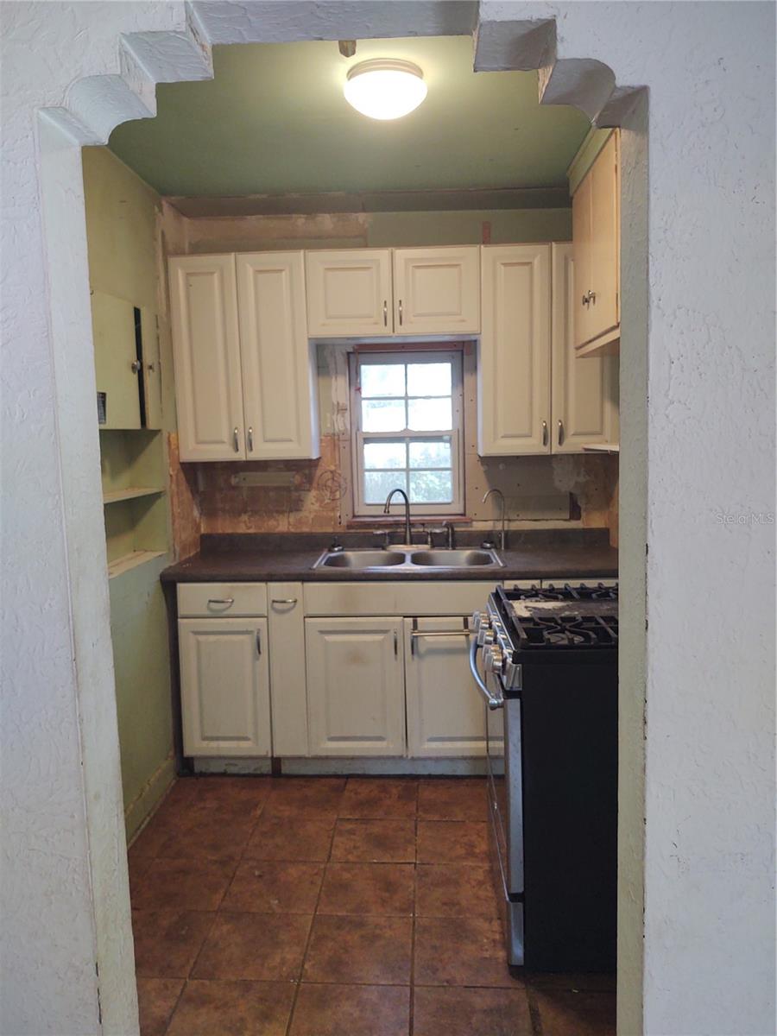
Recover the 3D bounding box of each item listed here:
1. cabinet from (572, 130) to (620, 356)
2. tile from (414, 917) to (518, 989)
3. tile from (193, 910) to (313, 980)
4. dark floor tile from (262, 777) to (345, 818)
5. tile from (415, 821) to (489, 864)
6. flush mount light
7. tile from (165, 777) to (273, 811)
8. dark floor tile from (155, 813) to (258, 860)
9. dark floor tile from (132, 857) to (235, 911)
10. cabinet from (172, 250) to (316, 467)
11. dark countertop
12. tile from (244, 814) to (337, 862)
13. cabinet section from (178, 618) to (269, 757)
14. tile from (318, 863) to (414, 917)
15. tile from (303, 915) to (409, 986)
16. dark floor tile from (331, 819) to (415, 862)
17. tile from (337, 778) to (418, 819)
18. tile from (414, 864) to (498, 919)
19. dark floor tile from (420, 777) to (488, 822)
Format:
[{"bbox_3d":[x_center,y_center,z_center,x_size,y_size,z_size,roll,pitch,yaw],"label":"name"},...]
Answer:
[{"bbox_3d":[0.852,-0.913,2.783,0.280,0.652,0.870,-1,7,3],"label":"cabinet"},{"bbox_3d":[0.225,1.250,2.333,0.306,0.012,0.306,-1,7,3],"label":"tile"},{"bbox_3d":[-0.391,1.270,2.392,0.305,0.010,0.305,-1,7,3],"label":"tile"},{"bbox_3d":[-0.339,1.147,3.288,0.306,0.012,0.330,-1,7,3],"label":"dark floor tile"},{"bbox_3d":[0.261,1.189,2.969,0.305,0.010,0.305,-1,7,3],"label":"tile"},{"bbox_3d":[-0.007,-1.157,2.219,0.227,0.106,0.227,-1,7,4],"label":"flush mount light"},{"bbox_3d":[-0.652,1.152,3.304,0.321,0.012,0.327,-1,7,3],"label":"tile"},{"bbox_3d":[-0.665,1.200,3.022,0.305,0.010,0.305,-1,7,3],"label":"dark floor tile"},{"bbox_3d":[-0.682,1.237,2.716,0.305,0.010,0.305,-1,7,3],"label":"dark floor tile"},{"bbox_3d":[-0.650,-0.731,3.760,0.609,0.911,0.310,-1,7,3],"label":"cabinet"},{"bbox_3d":[0.050,0.157,3.549,1.940,0.120,0.610,-1,7,4],"label":"dark countertop"},{"bbox_3d":[-0.356,1.197,3.004,0.305,0.010,0.305,-1,7,3],"label":"tile"},{"bbox_3d":[-0.673,0.684,3.685,0.377,0.606,0.560,-1,7,3],"label":"cabinet section"},{"bbox_3d":[-0.065,1.229,2.680,0.305,0.010,0.305,-1,7,3],"label":"tile"},{"bbox_3d":[-0.081,1.254,2.350,0.306,0.012,0.306,-1,7,3],"label":"tile"},{"bbox_3d":[-0.048,1.193,2.986,0.305,0.010,0.305,-1,7,3],"label":"dark floor tile"},{"bbox_3d":[-0.033,1.143,3.272,0.306,0.012,0.330,-1,7,3],"label":"tile"},{"bbox_3d":[0.241,1.213,2.637,0.306,0.012,0.306,-1,7,3],"label":"tile"},{"bbox_3d":[0.273,1.139,3.256,0.306,0.012,0.330,-1,7,3],"label":"dark floor tile"}]

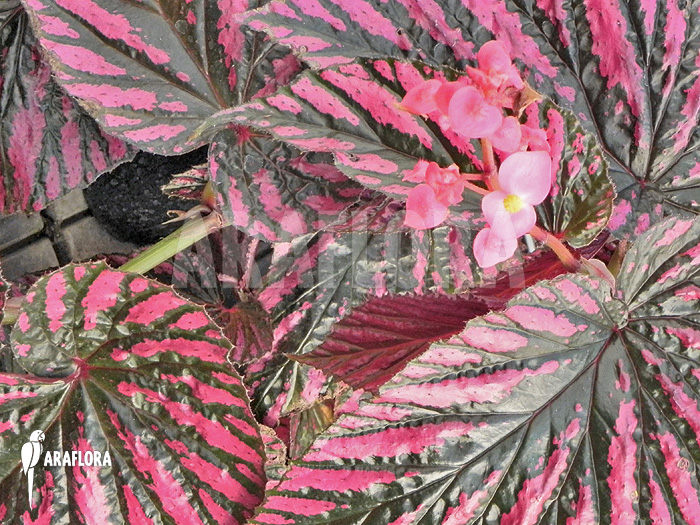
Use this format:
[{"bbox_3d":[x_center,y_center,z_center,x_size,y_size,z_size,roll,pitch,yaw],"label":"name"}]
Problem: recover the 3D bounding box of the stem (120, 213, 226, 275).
[{"bbox_3d":[-0.098,-0.011,0.650,0.070,0.012,0.012,-31,75,9],"label":"stem"}]

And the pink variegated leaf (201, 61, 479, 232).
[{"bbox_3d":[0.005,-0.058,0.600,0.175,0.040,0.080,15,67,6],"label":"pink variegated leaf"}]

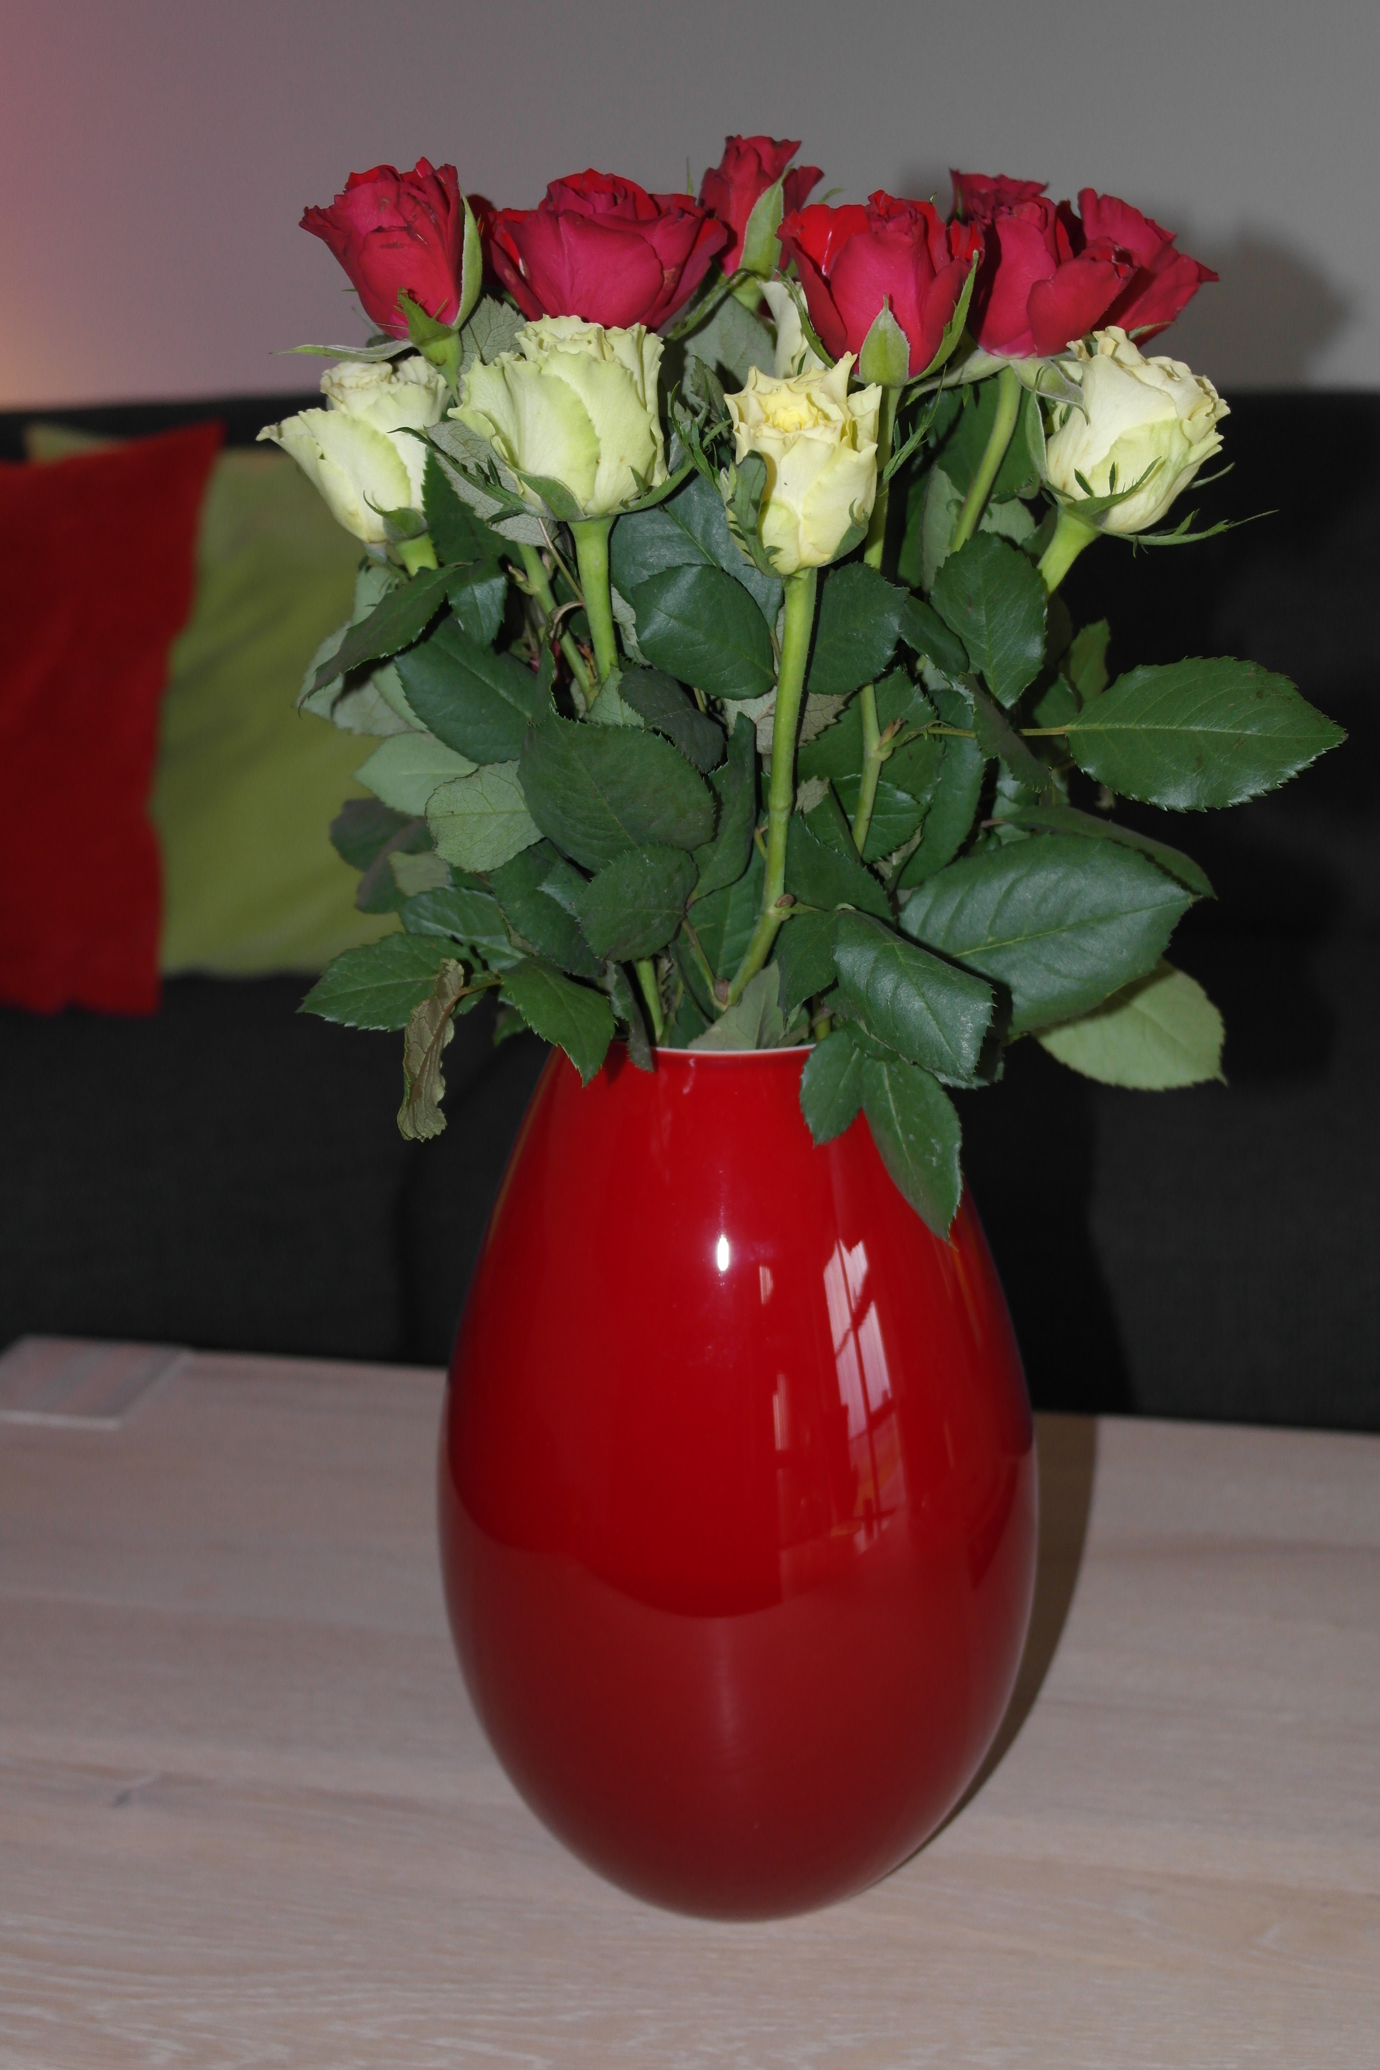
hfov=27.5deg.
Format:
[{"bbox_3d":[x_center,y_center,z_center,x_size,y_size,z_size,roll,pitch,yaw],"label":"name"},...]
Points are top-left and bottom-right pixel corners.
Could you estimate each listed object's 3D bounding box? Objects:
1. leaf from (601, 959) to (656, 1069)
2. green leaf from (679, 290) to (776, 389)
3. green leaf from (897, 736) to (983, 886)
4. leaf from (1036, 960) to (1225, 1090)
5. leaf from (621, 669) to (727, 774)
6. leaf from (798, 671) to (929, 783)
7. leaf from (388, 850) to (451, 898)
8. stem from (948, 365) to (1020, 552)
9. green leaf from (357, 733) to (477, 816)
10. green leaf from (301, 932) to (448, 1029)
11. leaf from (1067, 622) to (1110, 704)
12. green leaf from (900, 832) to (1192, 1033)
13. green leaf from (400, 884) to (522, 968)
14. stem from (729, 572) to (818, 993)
[{"bbox_3d":[-0.017,-0.006,0.775,0.014,0.032,0.014,-19,-6,15],"label":"leaf"},{"bbox_3d":[0.011,-0.190,0.777,0.029,0.032,0.012,12,6,-1],"label":"green leaf"},{"bbox_3d":[0.068,-0.063,0.755,0.023,0.056,0.013,21,0,-10],"label":"green leaf"},{"bbox_3d":[0.133,-0.005,0.851,0.065,0.045,0.014,43,-4,-4],"label":"leaf"},{"bbox_3d":[-0.004,-0.084,0.750,0.037,0.014,0.025,30,65,9],"label":"leaf"},{"bbox_3d":[0.049,-0.084,0.786,0.042,0.038,0.012,-6,-17,4],"label":"leaf"},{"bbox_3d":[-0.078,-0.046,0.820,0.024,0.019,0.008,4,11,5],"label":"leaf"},{"bbox_3d":[0.076,-0.148,0.725,0.009,0.050,0.009,18,7,0],"label":"stem"},{"bbox_3d":[-0.078,-0.075,0.810,0.042,0.027,0.009,-1,-14,5],"label":"green leaf"},{"bbox_3d":[-0.079,-0.013,0.715,0.041,0.010,0.025,-15,53,-15],"label":"green leaf"},{"bbox_3d":[0.105,-0.099,0.750,0.014,0.024,0.008,7,6,-17],"label":"leaf"},{"bbox_3d":[0.095,-0.027,0.748,0.078,0.050,0.016,-11,-12,4],"label":"green leaf"},{"bbox_3d":[-0.061,-0.029,0.765,0.040,0.012,0.024,21,59,7],"label":"green leaf"},{"bbox_3d":[0.022,-0.067,0.754,0.015,0.132,0.018,8,29,1],"label":"stem"}]

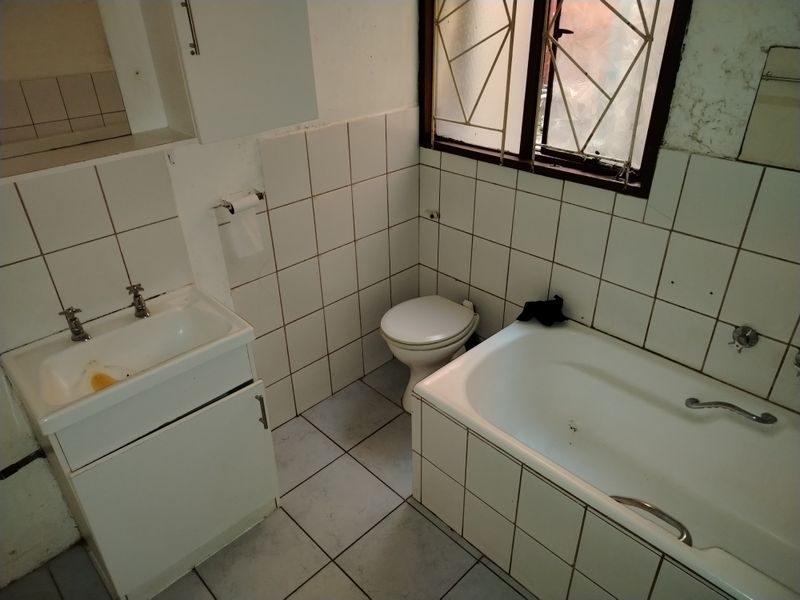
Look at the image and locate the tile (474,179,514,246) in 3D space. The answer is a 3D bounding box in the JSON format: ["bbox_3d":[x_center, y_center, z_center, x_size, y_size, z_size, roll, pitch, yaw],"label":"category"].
[{"bbox_3d":[0.393,-0.364,2.319,0.010,0.248,0.201,-27,38,-37],"label":"tile"}]

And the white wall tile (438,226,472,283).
[{"bbox_3d":[0.261,-0.214,2.586,0.010,0.250,0.201,-27,38,-37],"label":"white wall tile"}]

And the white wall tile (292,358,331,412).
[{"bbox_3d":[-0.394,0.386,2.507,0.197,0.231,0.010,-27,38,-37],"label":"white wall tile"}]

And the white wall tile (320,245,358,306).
[{"bbox_3d":[-0.267,-0.112,2.428,0.200,0.250,0.010,-27,38,-37],"label":"white wall tile"}]

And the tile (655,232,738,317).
[{"bbox_3d":[0.963,-0.082,1.807,0.010,0.249,0.201,-27,38,-37],"label":"tile"}]

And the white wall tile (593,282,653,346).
[{"bbox_3d":[0.825,0.049,2.051,0.010,0.212,0.201,-27,38,-37],"label":"white wall tile"}]

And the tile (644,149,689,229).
[{"bbox_3d":[0.860,-0.352,1.789,0.010,0.246,0.090,-27,38,-37],"label":"tile"}]

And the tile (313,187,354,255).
[{"bbox_3d":[-0.270,-0.330,2.288,0.199,0.249,0.010,-27,38,-37],"label":"tile"}]

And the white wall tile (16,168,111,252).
[{"bbox_3d":[-0.951,-0.257,1.591,0.202,0.213,0.010,-27,38,-37],"label":"white wall tile"}]

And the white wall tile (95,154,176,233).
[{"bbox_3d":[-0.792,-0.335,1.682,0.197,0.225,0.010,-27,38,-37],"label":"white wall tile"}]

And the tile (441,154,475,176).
[{"bbox_3d":[0.249,-0.575,2.362,0.010,0.076,0.201,-27,38,-37],"label":"tile"}]

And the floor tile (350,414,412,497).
[{"bbox_3d":[0.024,0.647,2.333,0.350,0.010,0.350,-27,38,-37],"label":"floor tile"}]

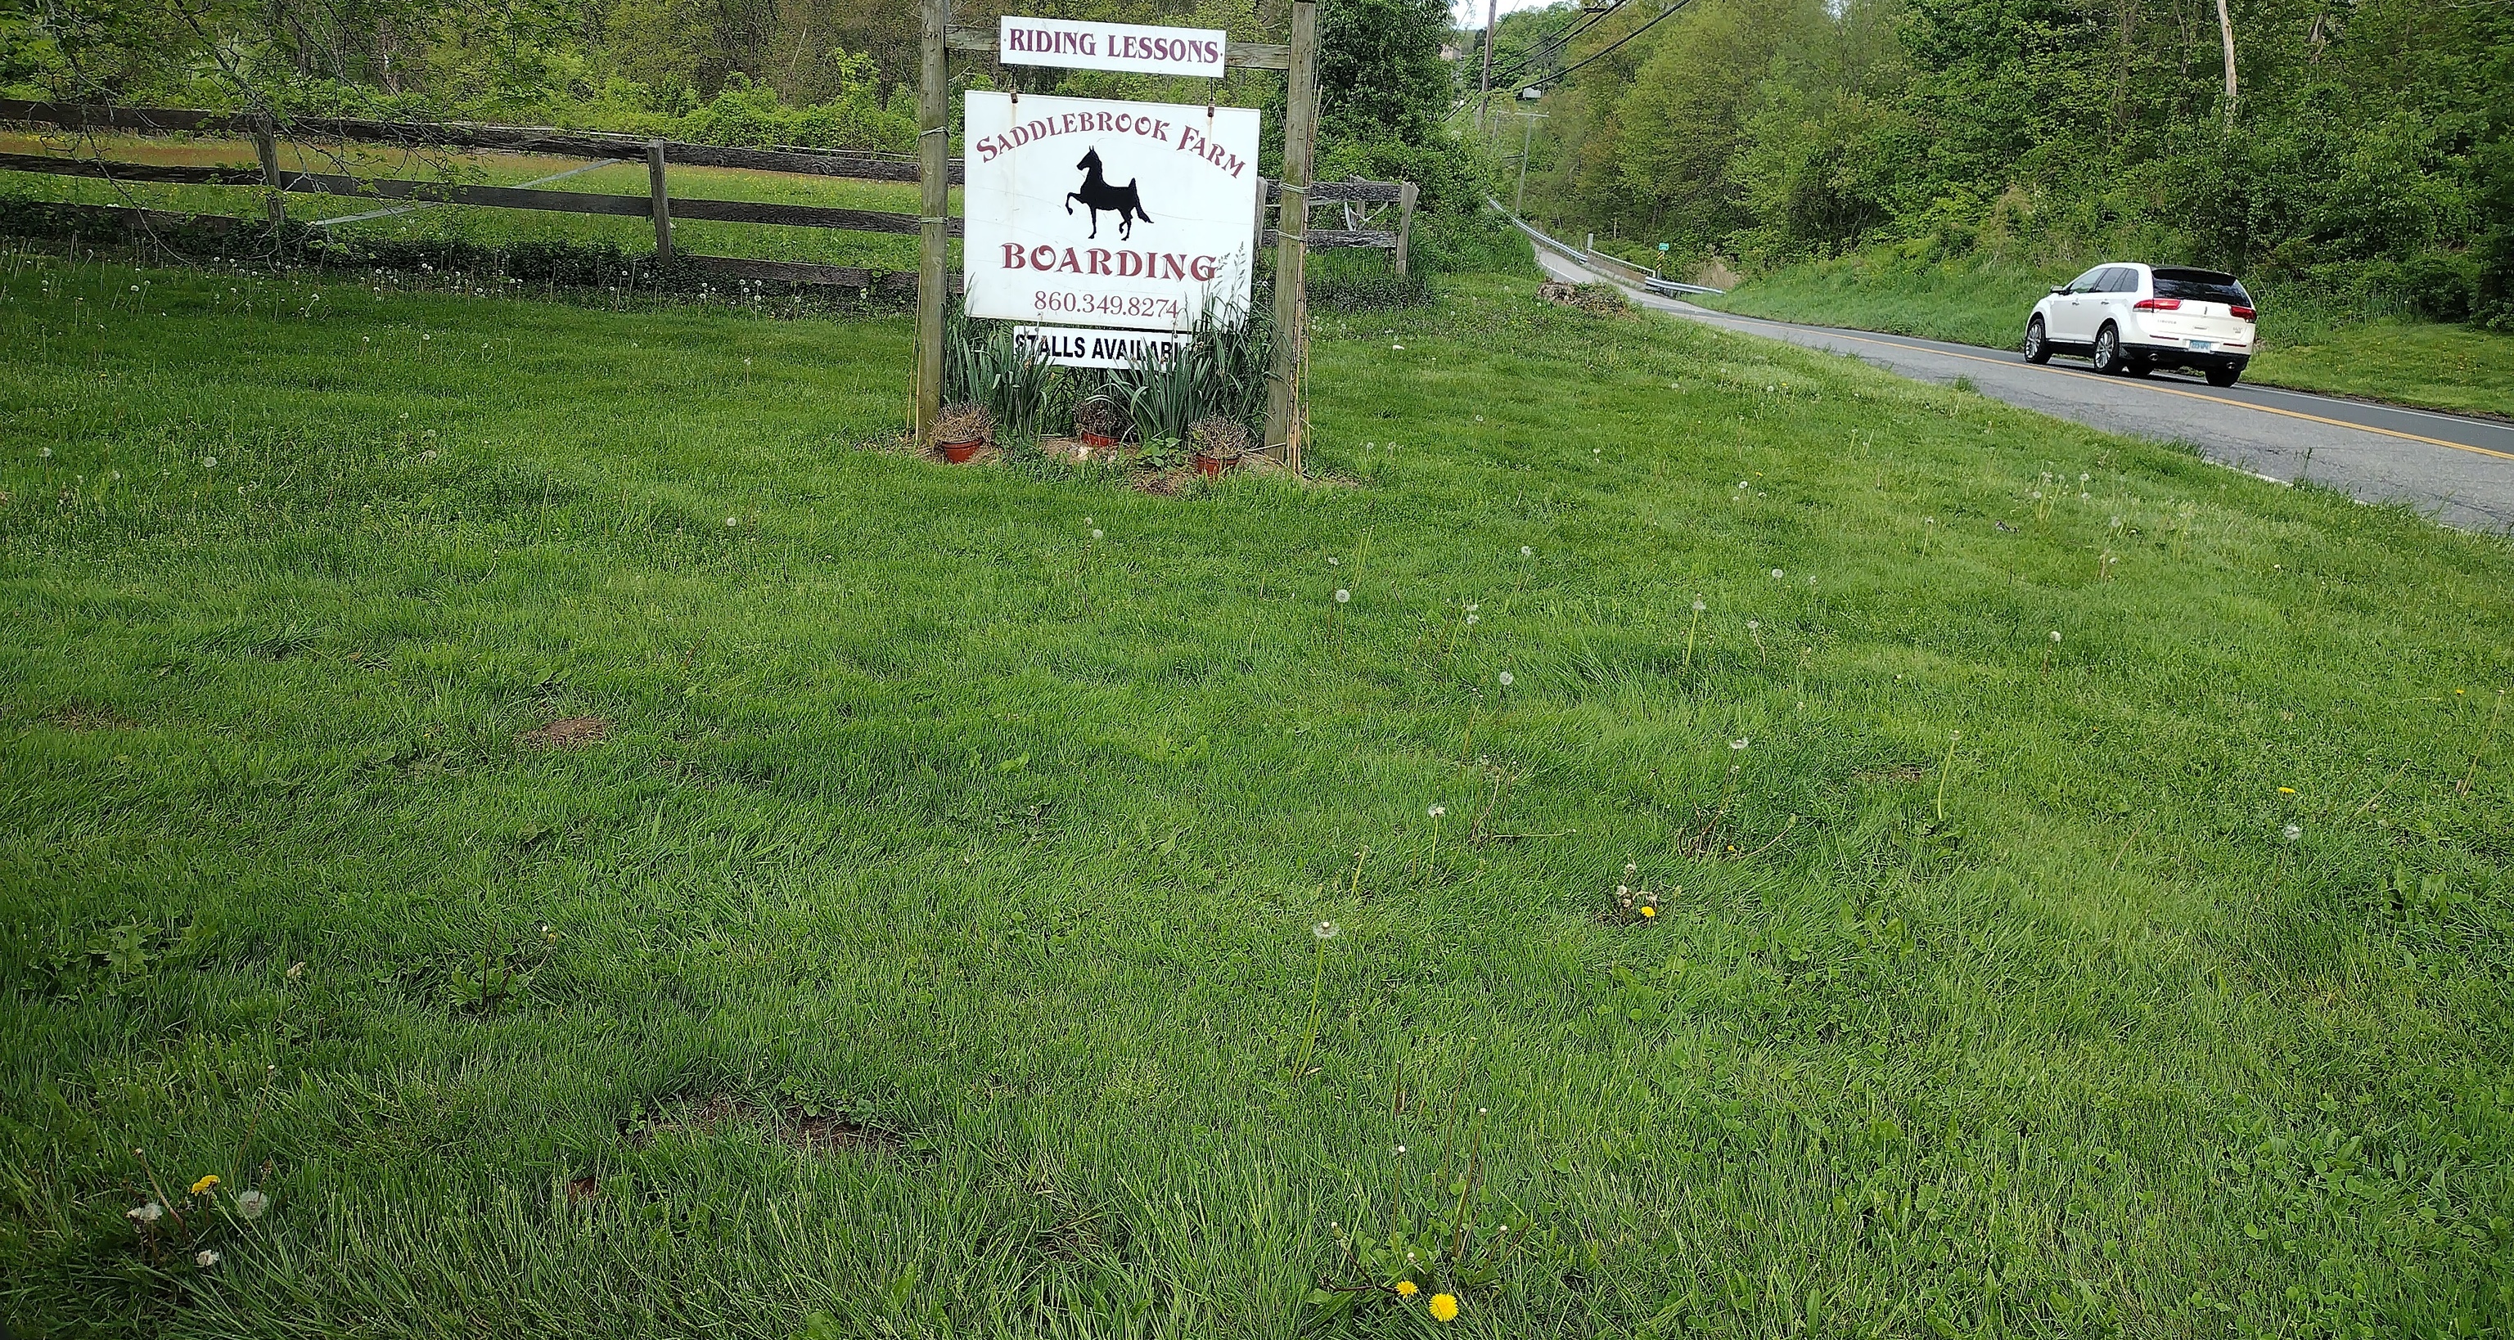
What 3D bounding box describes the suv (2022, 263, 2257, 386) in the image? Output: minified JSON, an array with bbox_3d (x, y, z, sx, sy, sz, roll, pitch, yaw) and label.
[{"bbox_3d":[13.550,-5.410,30.250,1.950,1.700,4.700,5,13,0],"label":"suv"}]

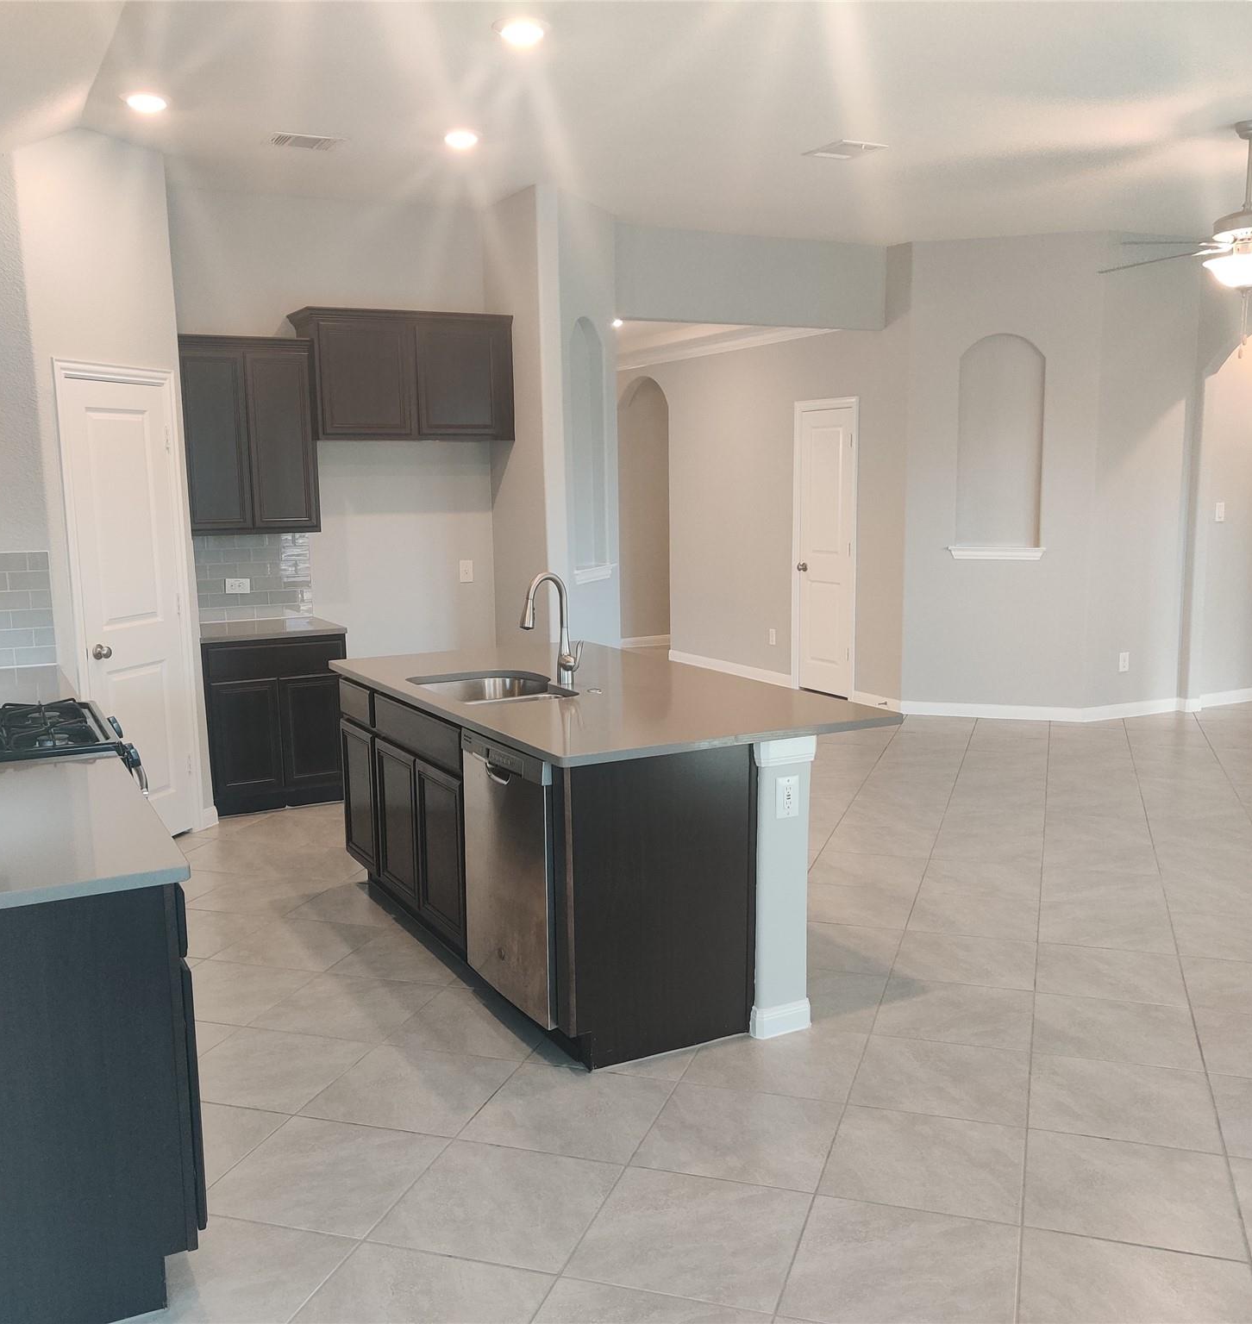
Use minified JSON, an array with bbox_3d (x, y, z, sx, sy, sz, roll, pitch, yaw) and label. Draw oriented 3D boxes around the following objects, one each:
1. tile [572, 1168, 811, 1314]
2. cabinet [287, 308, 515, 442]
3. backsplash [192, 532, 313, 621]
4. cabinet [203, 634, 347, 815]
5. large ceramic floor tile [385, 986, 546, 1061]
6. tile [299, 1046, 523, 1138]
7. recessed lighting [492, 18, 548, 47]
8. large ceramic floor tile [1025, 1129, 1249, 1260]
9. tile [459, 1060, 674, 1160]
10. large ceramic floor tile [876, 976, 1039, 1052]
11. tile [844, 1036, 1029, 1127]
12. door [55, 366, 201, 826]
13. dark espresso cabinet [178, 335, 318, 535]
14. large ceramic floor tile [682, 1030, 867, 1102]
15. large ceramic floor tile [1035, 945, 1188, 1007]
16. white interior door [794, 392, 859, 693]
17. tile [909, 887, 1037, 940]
[{"bbox_3d":[0.151,1.267,3.042,0.457,0.010,0.457,2,9,17],"label":"tile"},{"bbox_3d":[-1.164,-1.490,7.232,1.100,0.640,0.385,-5,10,-27],"label":"cabinet"},{"bbox_3d":[-1.922,-0.440,7.054,0.640,0.456,0.012,-5,9,-27],"label":"backsplash"},{"bbox_3d":[-1.818,0.272,6.931,0.695,0.875,0.610,-5,10,-28],"label":"cabinet"},{"bbox_3d":[-0.434,1.116,4.259,0.465,0.010,0.465,2,9,17],"label":"large ceramic floor tile"},{"bbox_3d":[-0.582,1.185,3.816,0.465,0.010,0.465,2,9,17],"label":"tile"},{"bbox_3d":[-0.323,-1.954,4.278,0.185,0.030,0.185,-1,9,0],"label":"recessed lighting"},{"bbox_3d":[1.188,1.251,3.250,0.462,0.010,0.462,2,9,17],"label":"large ceramic floor tile"},{"bbox_3d":[-0.147,1.187,3.627,0.457,0.010,0.457,2,9,17],"label":"tile"},{"bbox_3d":[1.008,1.081,4.224,0.457,0.010,0.457,2,9,17],"label":"large ceramic floor tile"},{"bbox_3d":[0.869,1.148,3.783,0.457,0.010,0.457,2,9,17],"label":"tile"},{"bbox_3d":[-2.156,-0.194,6.027,0.050,2.080,0.740,2,9,19],"label":"door"},{"bbox_3d":[-1.876,-1.110,6.804,0.620,0.930,0.340,-5,10,-27],"label":"dark espresso cabinet"},{"bbox_3d":[0.431,1.135,3.924,0.457,0.010,0.457,2,9,17],"label":"large ceramic floor tile"},{"bbox_3d":[1.590,1.028,4.526,0.457,0.010,0.457,2,9,17],"label":"large ceramic floor tile"},{"bbox_3d":[1.399,-0.799,9.751,0.050,2.070,0.740,-5,10,-27],"label":"white interior door"},{"bbox_3d":[1.285,0.950,5.091,0.457,0.010,0.457,2,9,17],"label":"tile"}]

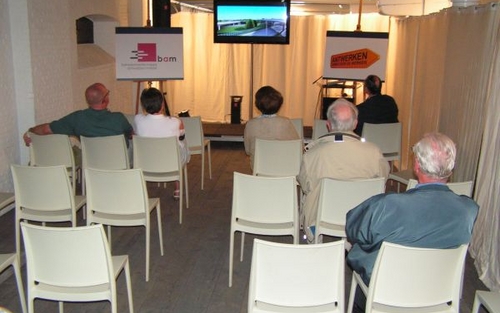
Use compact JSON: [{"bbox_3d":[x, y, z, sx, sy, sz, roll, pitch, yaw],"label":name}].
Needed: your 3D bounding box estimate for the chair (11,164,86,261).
[{"bbox_3d":[-1.489,0.409,4.154,0.445,0.820,0.495,1,12,2],"label":"chair"}]

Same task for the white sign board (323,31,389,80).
[{"bbox_3d":[1.506,-1.416,7.774,0.910,0.680,0.040,3,13,13],"label":"white sign board"}]

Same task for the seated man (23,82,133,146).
[{"bbox_3d":[-1.606,-0.097,5.418,1.000,1.260,0.820,2,13,6],"label":"seated man"}]

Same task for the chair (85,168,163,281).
[{"bbox_3d":[-0.923,0.432,4.079,0.445,0.820,0.495,2,12,4],"label":"chair"}]

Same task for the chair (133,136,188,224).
[{"bbox_3d":[-0.851,0.174,5.259,0.450,0.820,0.500,1,13,2],"label":"chair"}]

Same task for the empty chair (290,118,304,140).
[{"bbox_3d":[0.403,-0.061,6.380,0.445,0.820,0.495,2,12,5],"label":"empty chair"}]

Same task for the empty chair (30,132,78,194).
[{"bbox_3d":[-1.840,0.145,5.371,0.450,0.820,0.500,2,13,9],"label":"empty chair"}]

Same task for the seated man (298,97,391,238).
[{"bbox_3d":[0.632,0.214,3.995,0.620,1.300,0.820,0,13,-2],"label":"seated man"}]

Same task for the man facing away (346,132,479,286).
[{"bbox_3d":[0.736,0.449,2.971,0.630,1.290,0.850,-1,13,-6],"label":"man facing away"}]

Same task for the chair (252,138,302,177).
[{"bbox_3d":[0.255,0.204,5.171,0.445,0.820,0.495,1,12,3],"label":"chair"}]

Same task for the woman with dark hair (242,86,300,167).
[{"bbox_3d":[0.196,-0.050,5.268,0.500,1.260,0.800,0,13,0],"label":"woman with dark hair"}]

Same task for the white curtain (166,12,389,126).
[{"bbox_3d":[0.496,-1.431,9.207,3.750,1.950,0.150,2,13,6],"label":"white curtain"}]

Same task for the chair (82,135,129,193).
[{"bbox_3d":[-1.353,0.158,5.319,0.450,0.820,0.500,0,13,0],"label":"chair"}]

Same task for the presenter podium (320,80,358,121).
[{"bbox_3d":[1.206,-0.511,7.718,0.550,1.140,0.450,2,13,8],"label":"presenter podium"}]

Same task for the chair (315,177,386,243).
[{"bbox_3d":[0.674,0.496,3.856,0.450,0.820,0.500,0,13,-1],"label":"chair"}]

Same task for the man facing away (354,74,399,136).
[{"bbox_3d":[1.429,-0.286,6.317,0.540,1.310,0.820,0,12,-5],"label":"man facing away"}]

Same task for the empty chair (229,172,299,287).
[{"bbox_3d":[0.129,0.472,3.948,0.445,0.820,0.495,2,13,8],"label":"empty chair"}]

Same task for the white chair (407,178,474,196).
[{"bbox_3d":[1.247,0.504,3.861,0.445,0.820,0.495,2,12,5],"label":"white chair"}]

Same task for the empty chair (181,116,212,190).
[{"bbox_3d":[-0.720,-0.083,6.394,0.450,0.820,0.500,2,13,8],"label":"empty chair"}]

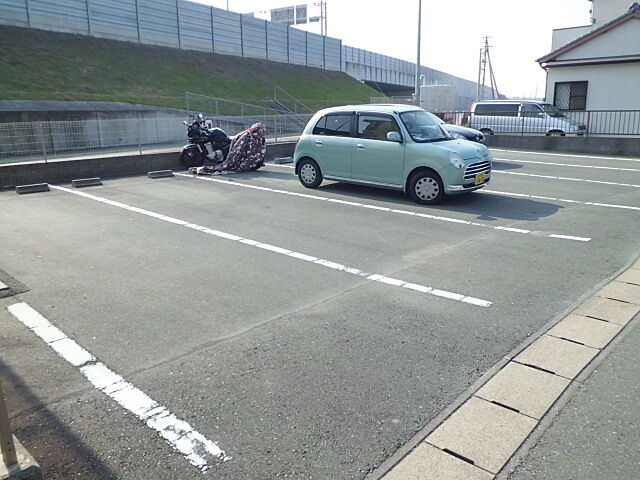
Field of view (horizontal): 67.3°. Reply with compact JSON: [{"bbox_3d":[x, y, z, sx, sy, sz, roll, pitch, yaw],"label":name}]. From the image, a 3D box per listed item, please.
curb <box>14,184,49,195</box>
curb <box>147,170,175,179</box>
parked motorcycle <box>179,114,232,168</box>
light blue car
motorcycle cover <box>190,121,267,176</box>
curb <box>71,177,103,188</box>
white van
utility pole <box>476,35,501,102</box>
[{"bbox_3d":[-5.116,-0.913,8.589,0.165,0.125,0.510,14,21,40],"label":"curb"},{"bbox_3d":[-3.389,-1.405,10.312,0.165,0.125,0.510,14,21,40],"label":"curb"},{"bbox_3d":[-2.306,-2.222,11.217,2.080,1.200,0.780,3,16,10],"label":"parked motorcycle"},{"bbox_3d":[1.220,-1.629,8.509,3.395,1.515,1.500,12,20,37],"label":"light blue car"},{"bbox_3d":[-2.126,-2.125,11.037,1.550,1.110,1.100,3,16,10],"label":"motorcycle cover"},{"bbox_3d":[-4.442,-1.094,9.223,0.165,0.125,0.500,14,21,40],"label":"curb"},{"bbox_3d":[8.758,-4.864,20.212,4.420,1.930,1.720,14,21,40],"label":"white van"},{"bbox_3d":[23.442,-23.114,68.304,3.300,10.768,2.000,5,17,17],"label":"utility pole"}]

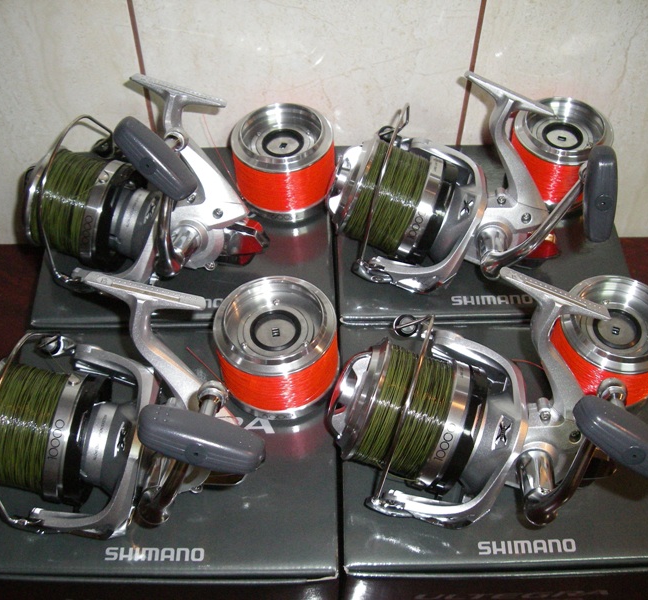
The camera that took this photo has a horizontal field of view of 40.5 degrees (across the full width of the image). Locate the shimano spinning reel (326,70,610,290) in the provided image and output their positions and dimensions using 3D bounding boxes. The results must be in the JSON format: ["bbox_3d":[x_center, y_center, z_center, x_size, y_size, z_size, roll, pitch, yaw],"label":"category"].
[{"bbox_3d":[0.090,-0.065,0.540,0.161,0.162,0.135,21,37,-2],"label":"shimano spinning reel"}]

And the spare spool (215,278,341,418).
[{"bbox_3d":[-0.028,0.031,0.533,0.070,0.057,0.070,0,55,0],"label":"spare spool"}]

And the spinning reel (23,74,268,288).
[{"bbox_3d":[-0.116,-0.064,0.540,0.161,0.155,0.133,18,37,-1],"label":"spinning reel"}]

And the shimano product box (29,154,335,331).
[{"bbox_3d":[-0.094,-0.013,0.677,0.202,0.130,0.156,0,55,-1],"label":"shimano product box"}]

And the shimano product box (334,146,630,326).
[{"bbox_3d":[0.109,-0.016,0.680,0.202,0.130,0.156,0,55,-1],"label":"shimano product box"}]

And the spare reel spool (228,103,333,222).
[{"bbox_3d":[-0.028,-0.097,0.623,0.070,0.055,0.070,0,55,0],"label":"spare reel spool"}]

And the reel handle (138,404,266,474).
[{"bbox_3d":[-0.052,0.060,0.377,0.056,0.020,0.023,15,25,-6],"label":"reel handle"}]

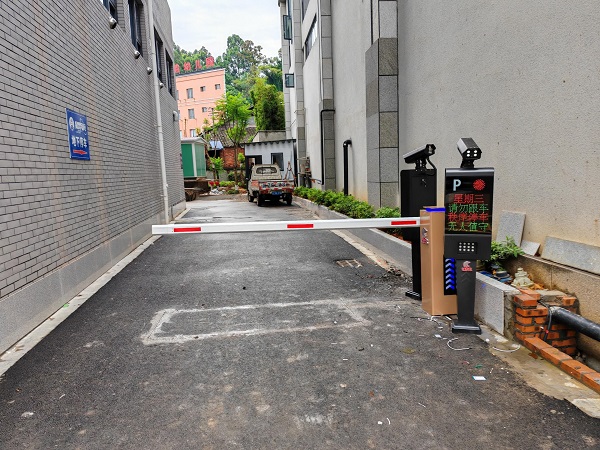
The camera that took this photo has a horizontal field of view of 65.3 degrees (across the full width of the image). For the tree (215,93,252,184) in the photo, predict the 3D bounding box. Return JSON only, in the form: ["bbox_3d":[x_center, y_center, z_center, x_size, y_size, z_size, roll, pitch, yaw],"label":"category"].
[{"bbox_3d":[-4.334,-5.572,30.500,2.500,6.100,2.500,-2,7,0],"label":"tree"}]

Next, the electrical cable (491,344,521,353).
[{"bbox_3d":[1.668,0.992,3.788,0.235,0.012,0.140,-2,7,0],"label":"electrical cable"}]

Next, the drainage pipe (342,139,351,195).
[{"bbox_3d":[1.420,-1.684,14.200,0.260,1.900,0.130,-3,7,-6],"label":"drainage pipe"}]

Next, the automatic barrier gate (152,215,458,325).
[{"bbox_3d":[0.035,0.423,4.824,3.080,1.050,0.310,-2,7,2],"label":"automatic barrier gate"}]

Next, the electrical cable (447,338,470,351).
[{"bbox_3d":[1.327,0.992,3.906,0.165,0.012,0.265,-2,7,0],"label":"electrical cable"}]

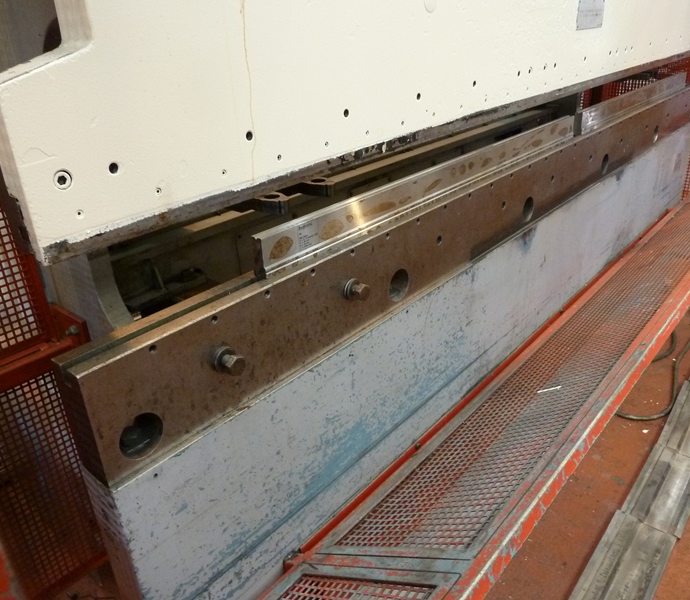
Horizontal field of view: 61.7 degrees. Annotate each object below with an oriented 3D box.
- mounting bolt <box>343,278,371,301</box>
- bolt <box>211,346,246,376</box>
[{"bbox_3d":[0.026,-0.017,1.075,0.035,0.040,0.039,15,32,39],"label":"mounting bolt"},{"bbox_3d":[-0.172,0.095,0.874,0.035,0.040,0.039,15,32,39],"label":"bolt"}]

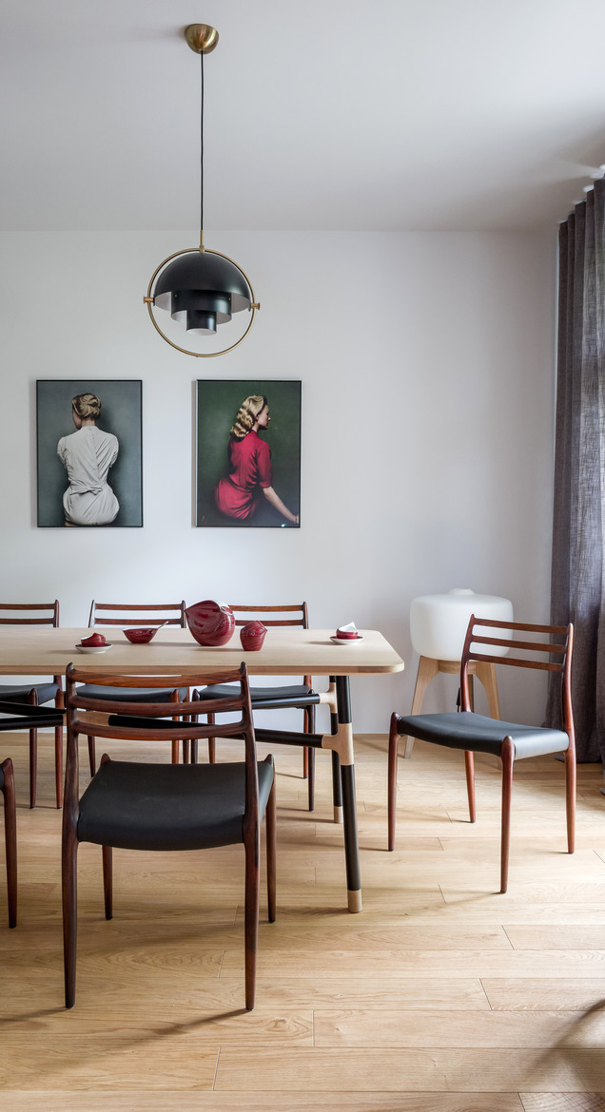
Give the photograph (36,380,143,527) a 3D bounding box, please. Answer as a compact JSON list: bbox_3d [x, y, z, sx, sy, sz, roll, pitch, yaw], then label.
[{"bbox_3d":[-1.157,-0.556,4.733,0.573,0.800,0.030,0,1,0],"label":"photograph"}]

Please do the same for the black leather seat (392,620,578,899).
[{"bbox_3d":[0.635,0.625,2.980,0.505,0.800,0.495,-1,2,-43],"label":"black leather seat"}]

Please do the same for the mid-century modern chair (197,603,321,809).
[{"bbox_3d":[-0.193,0.610,3.670,0.495,0.800,0.505,0,1,0],"label":"mid-century modern chair"}]

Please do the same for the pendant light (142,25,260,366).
[{"bbox_3d":[-0.333,-1.192,2.858,0.385,1.069,0.335,0,1,-13],"label":"pendant light"}]

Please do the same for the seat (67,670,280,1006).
[{"bbox_3d":[-0.327,0.644,2.209,0.495,0.800,0.505,0,1,2],"label":"seat"}]

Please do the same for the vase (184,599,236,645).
[{"bbox_3d":[-0.307,0.223,2.876,0.171,0.149,0.152,0,1,0],"label":"vase"}]

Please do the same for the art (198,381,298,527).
[{"bbox_3d":[-0.291,-0.555,4.733,0.568,0.800,0.030,0,1,0],"label":"art"}]

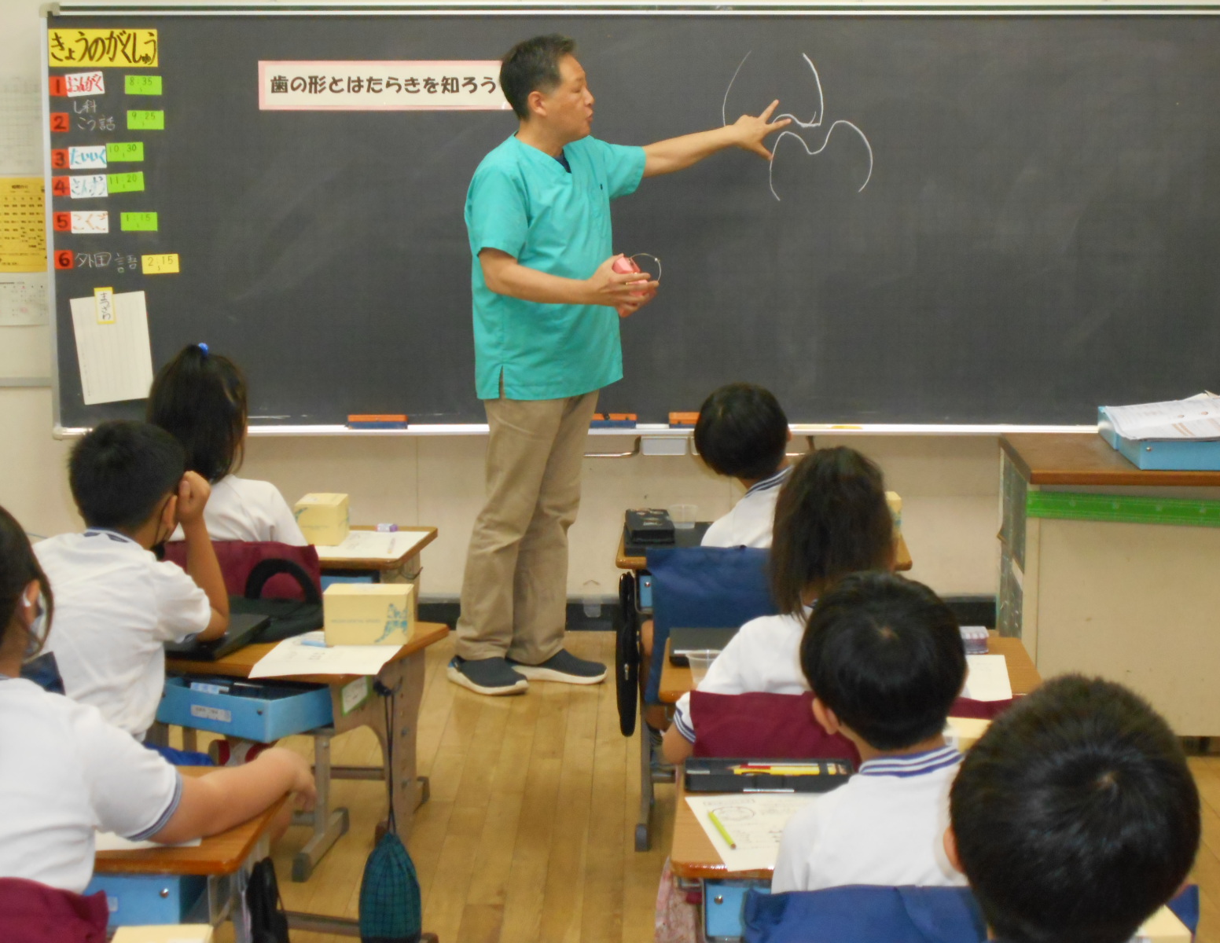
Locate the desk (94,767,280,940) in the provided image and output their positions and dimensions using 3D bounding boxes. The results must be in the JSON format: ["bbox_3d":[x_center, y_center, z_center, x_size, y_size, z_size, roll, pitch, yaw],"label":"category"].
[{"bbox_3d":[-0.725,0.722,3.073,0.600,0.585,0.420,0,8,3],"label":"desk"}]

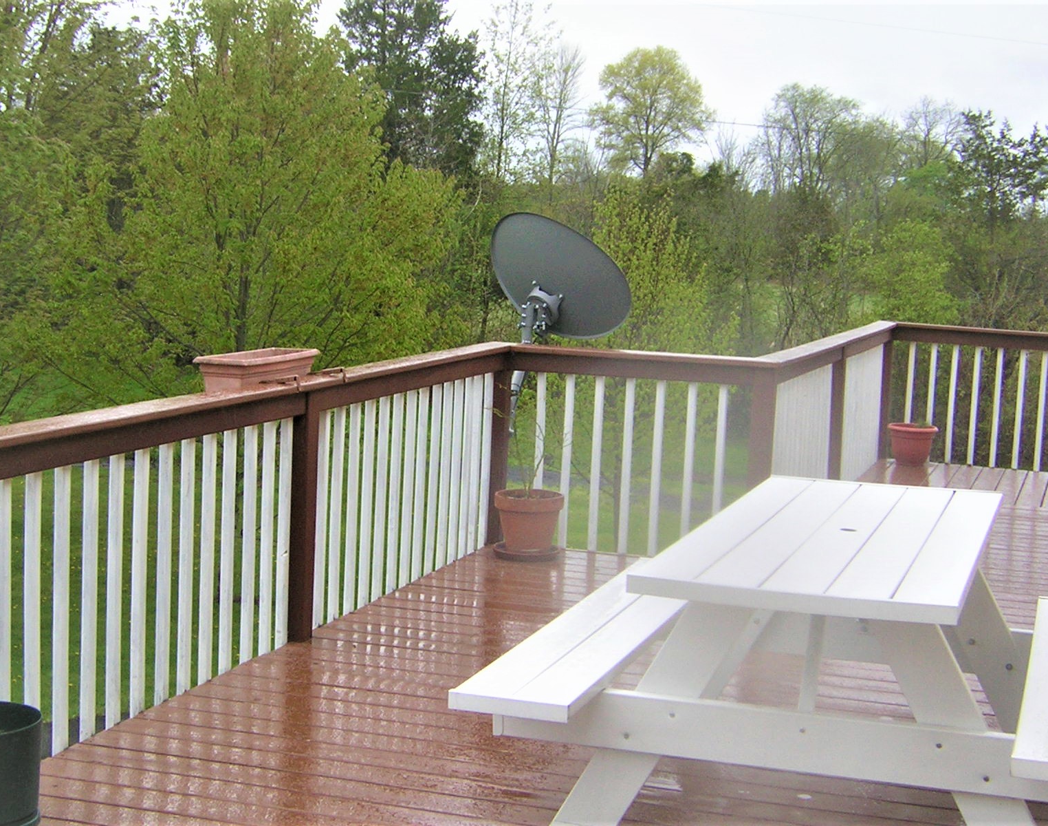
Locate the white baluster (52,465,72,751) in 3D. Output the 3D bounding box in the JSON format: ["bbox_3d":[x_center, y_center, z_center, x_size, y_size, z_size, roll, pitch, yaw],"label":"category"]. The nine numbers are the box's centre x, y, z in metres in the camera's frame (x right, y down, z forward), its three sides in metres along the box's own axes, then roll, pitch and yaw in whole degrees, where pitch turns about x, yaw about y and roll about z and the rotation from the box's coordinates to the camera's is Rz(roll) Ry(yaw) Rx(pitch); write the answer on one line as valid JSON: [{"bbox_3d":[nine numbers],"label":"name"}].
[{"bbox_3d":[-1.293,0.543,4.798,0.034,0.860,0.034,4,7,18],"label":"white baluster"}]

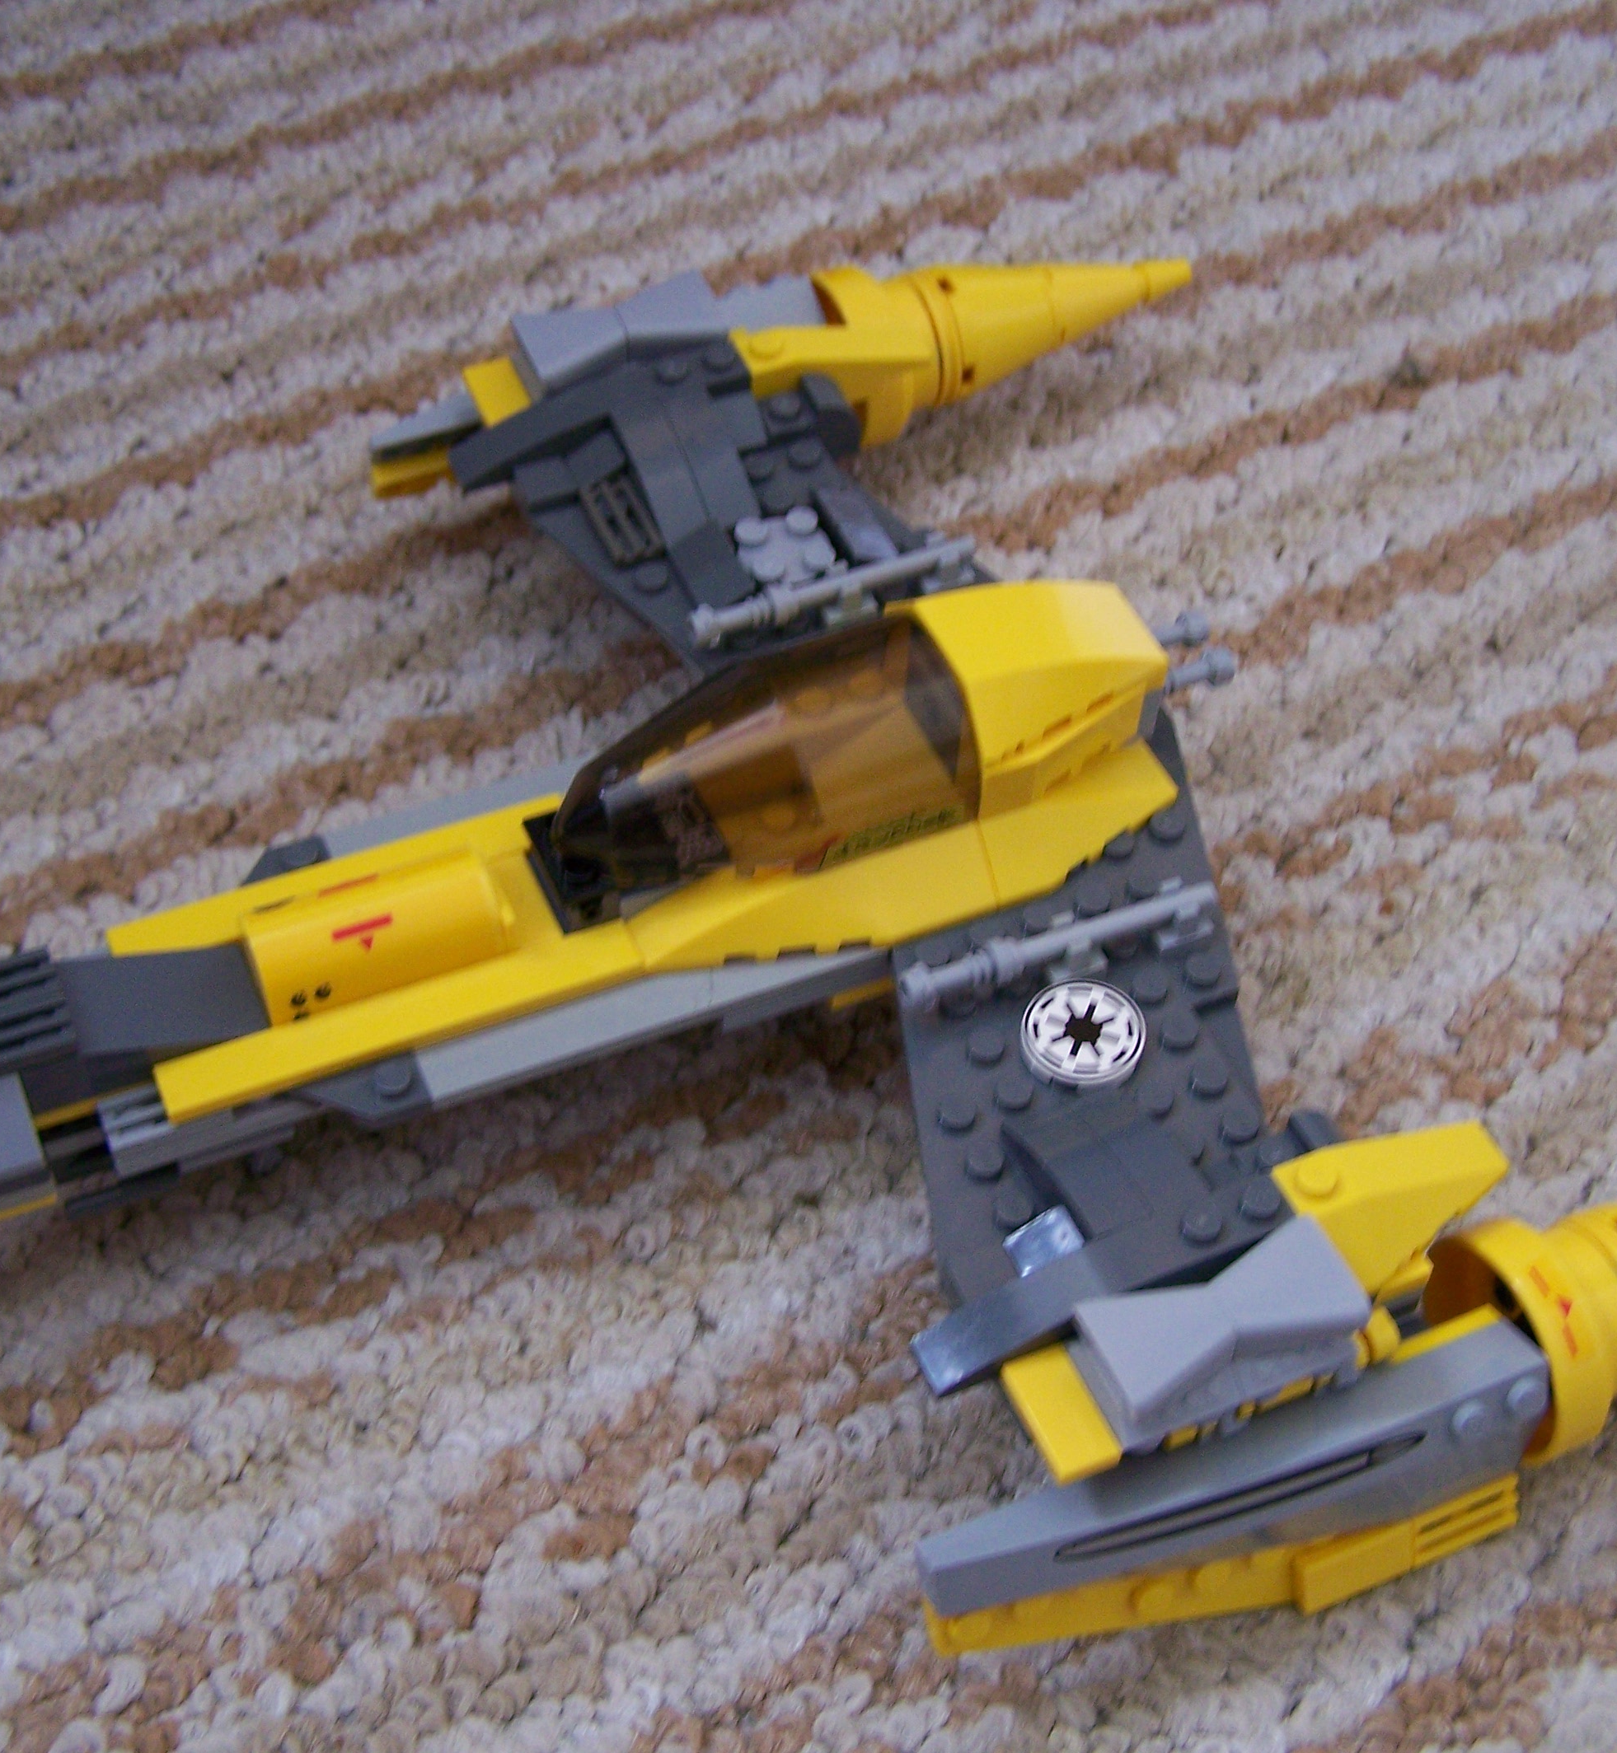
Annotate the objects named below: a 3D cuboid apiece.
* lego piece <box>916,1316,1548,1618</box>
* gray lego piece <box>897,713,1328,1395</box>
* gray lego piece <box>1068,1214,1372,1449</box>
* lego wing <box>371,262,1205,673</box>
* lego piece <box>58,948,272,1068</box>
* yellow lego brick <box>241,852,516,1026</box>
[{"bbox_3d":[0.050,0.074,0.308,0.080,0.023,0.011,-18,53,-15],"label":"lego piece"},{"bbox_3d":[0.037,0.021,0.334,0.082,0.015,0.083,-18,53,-15],"label":"gray lego piece"},{"bbox_3d":[0.048,0.053,0.297,0.032,0.009,0.016,-18,53,-15],"label":"gray lego piece"},{"bbox_3d":[0.013,-0.065,0.416,0.150,0.042,0.098,-18,53,-15],"label":"lego wing"},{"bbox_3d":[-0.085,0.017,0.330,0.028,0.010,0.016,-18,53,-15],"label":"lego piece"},{"bbox_3d":[-0.057,0.006,0.337,0.032,0.013,0.016,-18,53,-15],"label":"yellow lego brick"}]

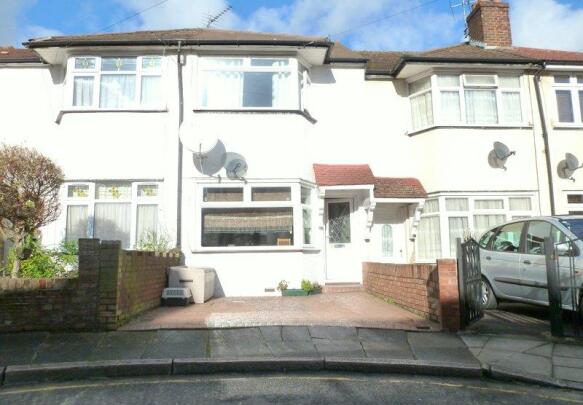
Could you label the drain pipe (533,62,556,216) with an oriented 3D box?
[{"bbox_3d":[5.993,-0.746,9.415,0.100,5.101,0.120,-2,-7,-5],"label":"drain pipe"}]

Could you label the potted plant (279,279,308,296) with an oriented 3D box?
[{"bbox_3d":[0.052,1.784,8.480,0.600,0.380,0.220,0,-7,-5],"label":"potted plant"}]

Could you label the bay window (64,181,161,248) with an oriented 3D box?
[{"bbox_3d":[-3.785,0.282,8.564,2.022,1.502,0.130,0,-8,-4],"label":"bay window"}]

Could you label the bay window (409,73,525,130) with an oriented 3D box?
[{"bbox_3d":[4.275,-2.380,9.790,2.759,1.280,0.500,0,-7,-5],"label":"bay window"}]

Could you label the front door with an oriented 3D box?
[{"bbox_3d":[1.166,0.878,9.614,0.769,1.968,0.100,0,-8,-4],"label":"front door"}]

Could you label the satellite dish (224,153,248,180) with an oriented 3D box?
[{"bbox_3d":[-1.165,-0.783,8.556,0.480,0.490,0.450,2,-8,-19],"label":"satellite dish"}]

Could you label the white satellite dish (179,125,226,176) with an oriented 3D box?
[{"bbox_3d":[-1.900,-1.182,8.532,0.950,1.020,0.500,0,-7,-8],"label":"white satellite dish"}]

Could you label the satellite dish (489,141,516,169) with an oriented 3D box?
[{"bbox_3d":[4.718,-1.102,8.994,0.470,0.480,0.450,2,-8,-19],"label":"satellite dish"}]

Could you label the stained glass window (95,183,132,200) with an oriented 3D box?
[{"bbox_3d":[-3.798,-0.236,8.637,0.780,0.390,0.050,0,-8,-4],"label":"stained glass window"}]

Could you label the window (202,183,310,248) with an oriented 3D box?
[{"bbox_3d":[-0.776,0.320,8.931,2.464,1.390,0.380,0,-7,-5],"label":"window"}]

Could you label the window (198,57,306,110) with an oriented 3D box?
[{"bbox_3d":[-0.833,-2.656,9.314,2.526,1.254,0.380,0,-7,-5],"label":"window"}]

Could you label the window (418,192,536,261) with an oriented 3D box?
[{"bbox_3d":[4.271,0.622,9.398,2.562,1.559,0.500,0,-7,-5],"label":"window"}]

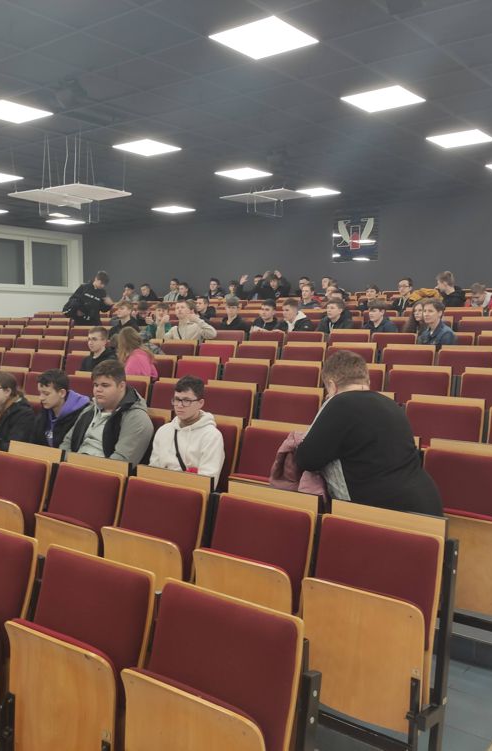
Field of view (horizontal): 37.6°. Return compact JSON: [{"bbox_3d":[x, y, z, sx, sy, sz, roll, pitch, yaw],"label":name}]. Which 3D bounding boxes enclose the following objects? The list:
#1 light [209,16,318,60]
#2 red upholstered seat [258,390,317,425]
[{"bbox_3d":[0.131,-2.343,5.030,0.580,0.050,0.580,4,6,38],"label":"light"},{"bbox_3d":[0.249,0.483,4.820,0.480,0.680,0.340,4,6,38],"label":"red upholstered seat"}]

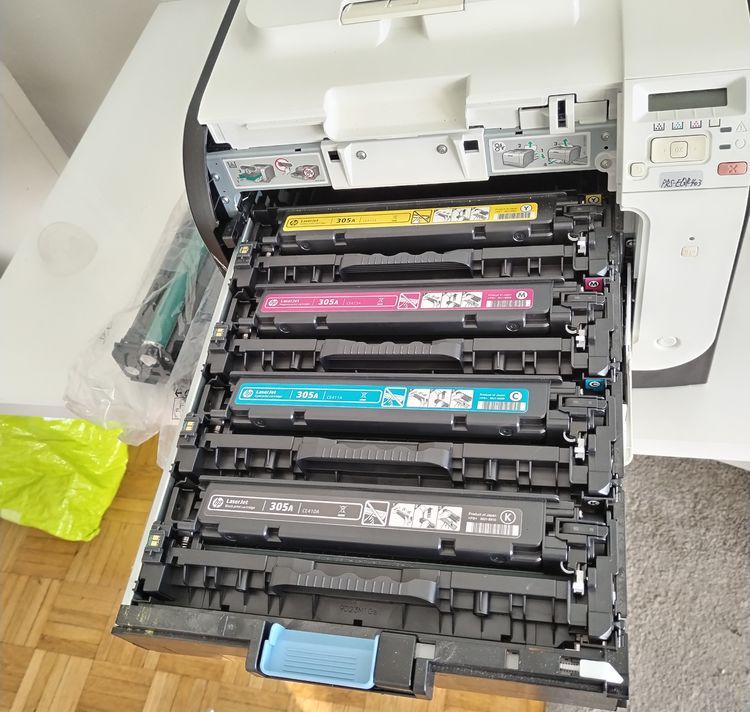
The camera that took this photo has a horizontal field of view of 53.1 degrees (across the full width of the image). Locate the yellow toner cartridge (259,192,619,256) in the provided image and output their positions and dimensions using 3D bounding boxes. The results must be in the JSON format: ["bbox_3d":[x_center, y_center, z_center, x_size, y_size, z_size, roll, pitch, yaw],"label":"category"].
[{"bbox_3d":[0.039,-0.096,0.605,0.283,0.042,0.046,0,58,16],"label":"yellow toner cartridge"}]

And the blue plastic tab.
[{"bbox_3d":[-0.030,0.177,0.445,0.068,0.018,0.030,0,58,16],"label":"blue plastic tab"}]

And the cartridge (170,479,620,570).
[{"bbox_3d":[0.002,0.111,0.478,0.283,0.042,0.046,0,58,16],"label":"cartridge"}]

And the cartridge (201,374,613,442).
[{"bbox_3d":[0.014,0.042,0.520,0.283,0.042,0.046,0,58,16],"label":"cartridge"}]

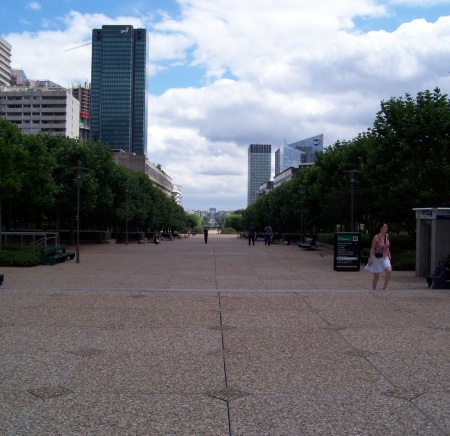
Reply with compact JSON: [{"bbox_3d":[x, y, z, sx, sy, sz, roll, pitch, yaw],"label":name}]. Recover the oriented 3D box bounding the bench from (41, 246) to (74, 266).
[{"bbox_3d":[-7.907,1.734,27.946,0.650,0.750,3.600,1,0,-1],"label":"bench"}]

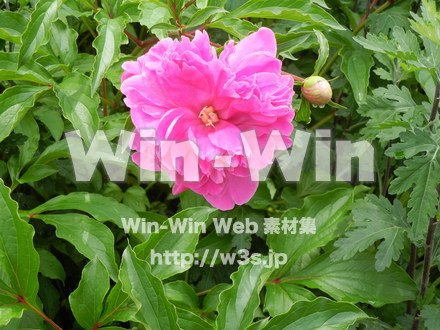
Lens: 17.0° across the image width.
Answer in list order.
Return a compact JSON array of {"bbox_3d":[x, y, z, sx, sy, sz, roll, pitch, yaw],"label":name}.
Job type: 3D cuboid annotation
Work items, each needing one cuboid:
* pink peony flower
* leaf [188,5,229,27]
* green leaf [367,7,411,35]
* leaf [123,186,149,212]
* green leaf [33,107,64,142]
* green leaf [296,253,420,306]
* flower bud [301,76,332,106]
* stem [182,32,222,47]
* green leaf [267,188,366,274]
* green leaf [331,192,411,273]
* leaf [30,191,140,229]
[{"bbox_3d":[-0.010,-0.037,1.200,0.140,0.145,0.085,0,-6,0],"label":"pink peony flower"},{"bbox_3d":[-0.010,-0.133,1.330,0.038,0.010,0.018,-17,31,-12],"label":"leaf"},{"bbox_3d":[0.160,-0.136,1.400,0.040,0.012,0.032,0,53,0],"label":"green leaf"},{"bbox_3d":[-0.076,0.031,1.330,0.021,0.008,0.026,-5,60,-3],"label":"leaf"},{"bbox_3d":[-0.161,-0.039,1.380,0.021,0.010,0.037,-25,71,-31],"label":"green leaf"},{"bbox_3d":[0.113,0.096,1.240,0.103,0.022,0.052,1,41,-3],"label":"green leaf"},{"bbox_3d":[0.083,-0.063,1.270,0.026,0.026,0.026,0,28,0],"label":"flower bud"},{"bbox_3d":[-0.016,-0.106,1.250,0.038,0.004,0.004,21,62,15],"label":"stem"},{"bbox_3d":[0.081,0.056,1.240,0.046,0.018,0.112,36,62,23],"label":"green leaf"},{"bbox_3d":[0.120,0.054,1.170,0.066,0.015,0.060,-20,63,-14],"label":"green leaf"},{"bbox_3d":[-0.114,0.038,1.230,0.094,0.018,0.036,8,43,0],"label":"leaf"}]

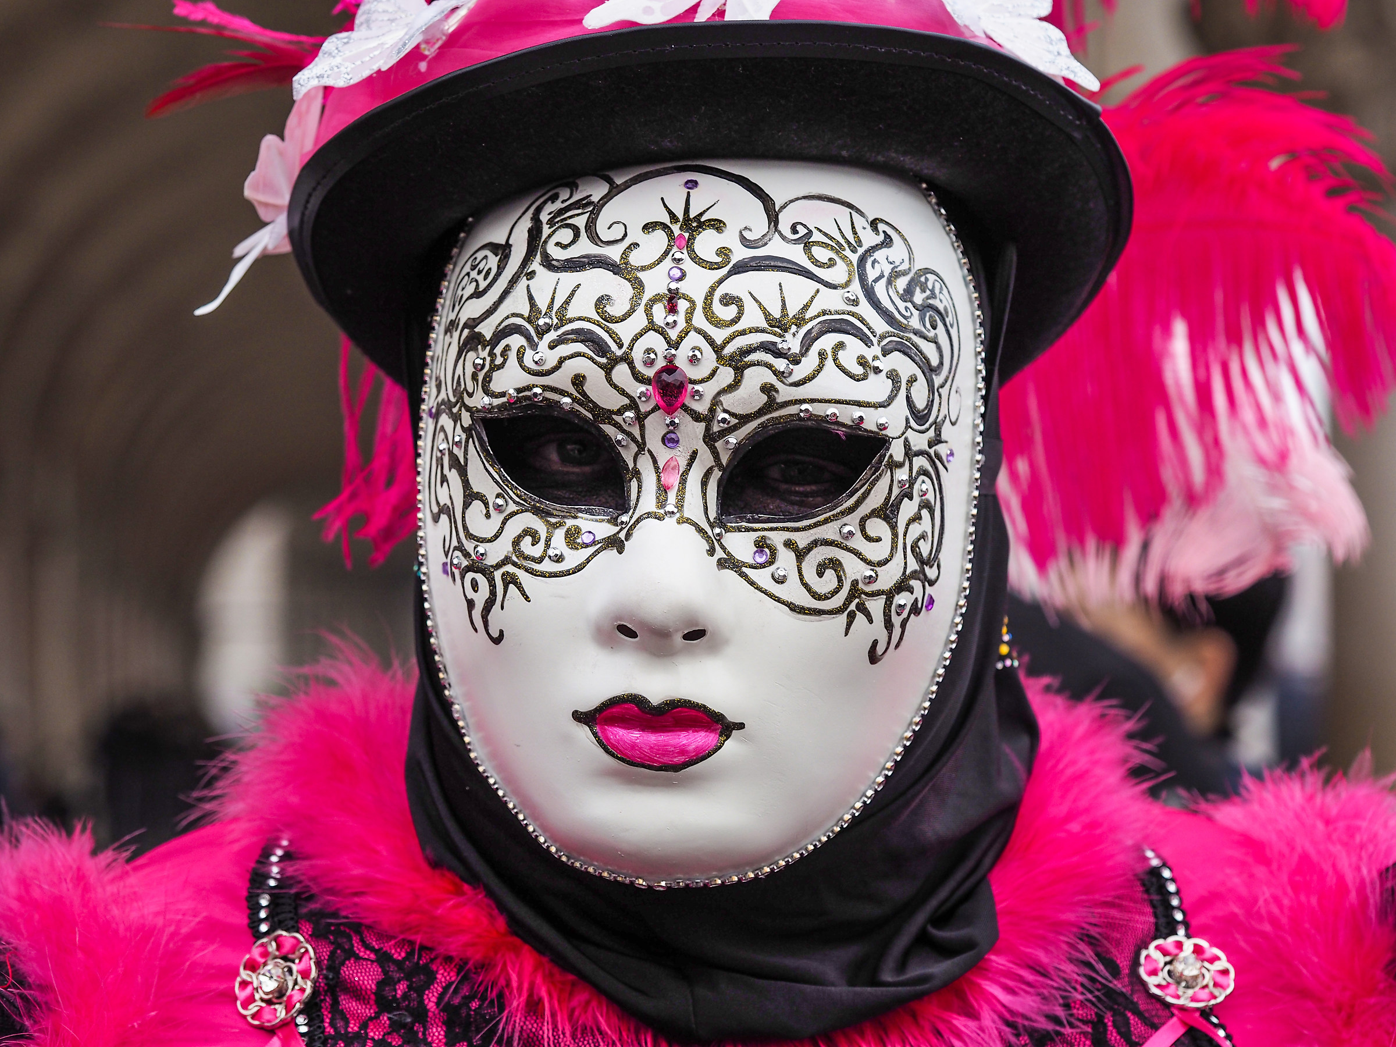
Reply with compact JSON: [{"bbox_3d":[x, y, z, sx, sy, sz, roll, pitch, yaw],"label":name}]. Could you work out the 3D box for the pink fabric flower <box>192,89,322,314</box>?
[{"bbox_3d":[-0.129,-0.098,1.455,0.042,0.071,0.052,0,0,-24],"label":"pink fabric flower"}]

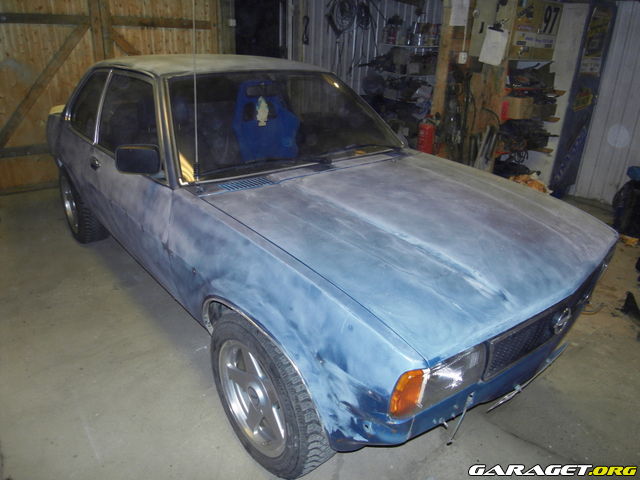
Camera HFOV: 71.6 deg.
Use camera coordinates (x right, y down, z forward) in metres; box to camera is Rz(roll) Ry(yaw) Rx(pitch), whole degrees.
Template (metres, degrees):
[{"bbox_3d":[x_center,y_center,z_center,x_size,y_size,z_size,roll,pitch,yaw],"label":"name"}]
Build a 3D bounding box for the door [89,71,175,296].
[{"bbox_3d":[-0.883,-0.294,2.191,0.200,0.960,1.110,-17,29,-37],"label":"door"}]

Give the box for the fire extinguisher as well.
[{"bbox_3d":[1.023,-0.943,4.348,0.170,0.500,0.170,10,24,19],"label":"fire extinguisher"}]

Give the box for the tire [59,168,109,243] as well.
[{"bbox_3d":[-1.784,-0.268,3.393,0.195,0.585,0.585,-17,29,-37],"label":"tire"}]

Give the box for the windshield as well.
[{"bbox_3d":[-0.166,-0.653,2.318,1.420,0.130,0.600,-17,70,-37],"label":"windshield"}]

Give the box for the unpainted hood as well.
[{"bbox_3d":[0.434,-0.099,1.761,1.390,0.145,1.150,-17,35,-37],"label":"unpainted hood"}]

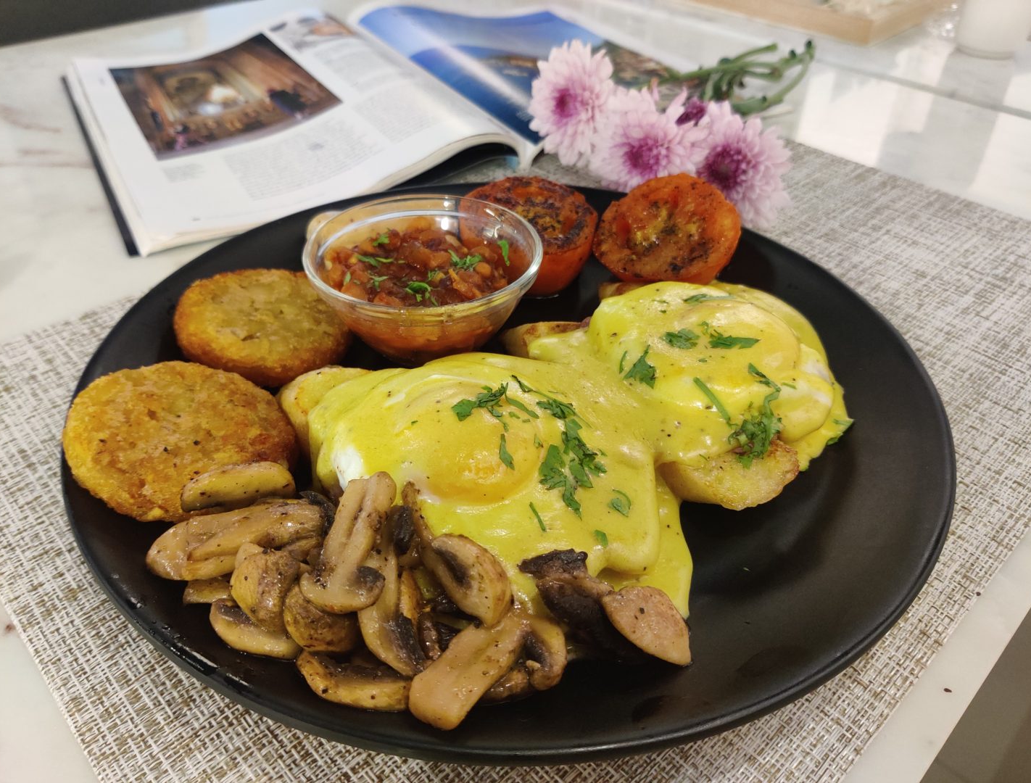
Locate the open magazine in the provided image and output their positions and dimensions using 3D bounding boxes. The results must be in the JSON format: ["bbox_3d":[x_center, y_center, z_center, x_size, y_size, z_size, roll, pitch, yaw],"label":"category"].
[{"bbox_3d":[-0.063,-0.202,0.519,0.397,0.030,0.282,-18,42,-22],"label":"open magazine"}]

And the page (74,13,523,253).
[{"bbox_3d":[-0.143,-0.177,0.483,0.198,0.027,0.280,-18,42,-22],"label":"page"}]

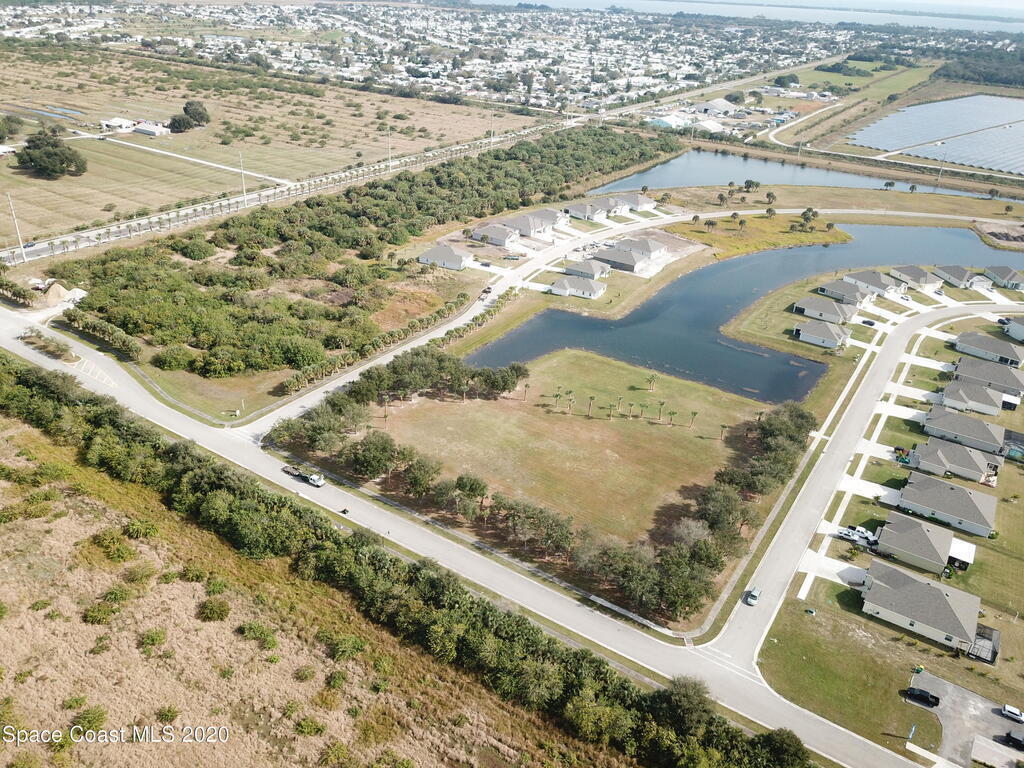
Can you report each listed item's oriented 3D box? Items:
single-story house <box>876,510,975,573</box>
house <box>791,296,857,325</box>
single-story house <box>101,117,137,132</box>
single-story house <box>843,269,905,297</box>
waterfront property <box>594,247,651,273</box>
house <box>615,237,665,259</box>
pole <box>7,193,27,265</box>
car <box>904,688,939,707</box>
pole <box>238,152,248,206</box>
[{"bbox_3d":[90.240,33.790,167.110,18.140,6.730,13.860,19,32,28],"label":"single-story house"},{"bbox_3d":[125.260,-30.242,305.582,21.312,5.472,13.859,20,32,30],"label":"house"},{"bbox_3d":[-307.669,-201.651,596.868,17.000,5.400,20.000,19,32,28],"label":"single-story house"},{"bbox_3d":[159.984,-45.668,337.894,15.318,5.763,20.831,-14,32,-28],"label":"single-story house"},{"bbox_3d":[47.210,-54.980,331.490,19.460,6.730,15.180,18,31,26],"label":"waterfront property"},{"bbox_3d":[58.420,-62.230,346.760,16.300,6.320,14.980,17,31,25],"label":"house"},{"bbox_3d":[-203.685,-63.977,316.485,0.800,28.716,0.800,18,31,27],"label":"pole"},{"bbox_3d":[71.090,53.770,132.650,4.990,1.780,1.900,18,31,27],"label":"car"},{"bbox_3d":[-141.722,-107.485,405.622,0.800,28.488,0.800,18,31,27],"label":"pole"}]

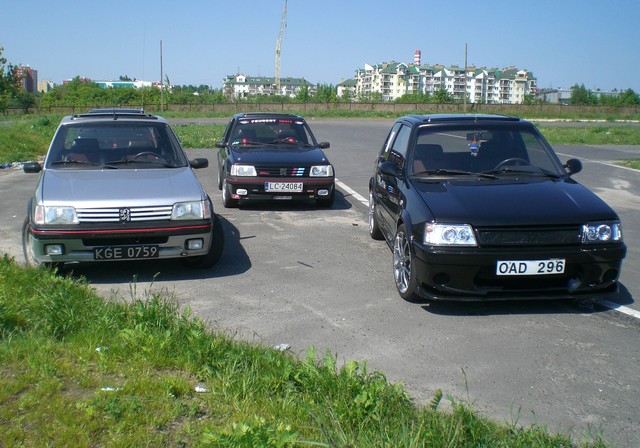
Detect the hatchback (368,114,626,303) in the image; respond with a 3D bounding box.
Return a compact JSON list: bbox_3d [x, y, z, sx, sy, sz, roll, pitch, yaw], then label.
[{"bbox_3d":[1.426,-0.291,6.509,1.620,1.350,3.710,0,10,-2],"label":"hatchback"}]

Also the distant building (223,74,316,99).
[{"bbox_3d":[-23.516,-62.472,325.082,43.000,12.269,13.000,0,10,0],"label":"distant building"}]

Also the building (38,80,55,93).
[{"bbox_3d":[-248.016,-120.881,638.699,15.000,17.866,15.000,-6,12,-29],"label":"building"}]

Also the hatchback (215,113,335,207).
[{"bbox_3d":[-0.763,-1.106,11.083,1.620,1.350,3.710,-2,10,-9],"label":"hatchback"}]

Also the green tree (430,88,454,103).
[{"bbox_3d":[21.402,-22.065,123.037,4.300,3.266,4.000,0,10,0],"label":"green tree"}]

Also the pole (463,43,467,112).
[{"bbox_3d":[15.741,-15.871,76.401,0.250,7.402,0.250,0,10,0],"label":"pole"}]

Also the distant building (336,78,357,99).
[{"bbox_3d":[12.755,-59.842,315.393,14.000,10.387,12.000,0,10,0],"label":"distant building"}]

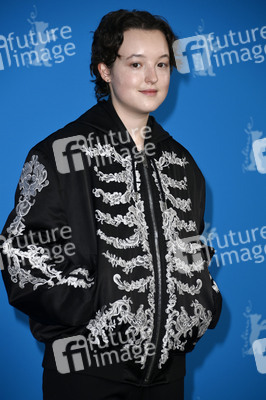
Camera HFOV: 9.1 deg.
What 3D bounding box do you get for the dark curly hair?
[{"bbox_3d":[0.001,-0.327,3.750,0.182,0.205,0.210,-2,4,-24],"label":"dark curly hair"}]

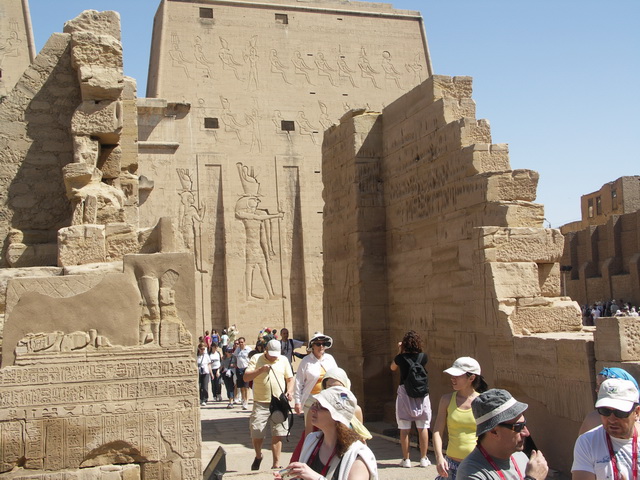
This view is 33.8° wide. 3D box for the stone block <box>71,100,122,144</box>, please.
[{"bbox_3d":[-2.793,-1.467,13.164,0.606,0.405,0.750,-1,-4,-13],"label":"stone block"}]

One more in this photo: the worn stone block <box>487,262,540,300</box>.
[{"bbox_3d":[2.531,0.561,14.316,0.698,0.478,0.650,-1,-4,-13],"label":"worn stone block"}]

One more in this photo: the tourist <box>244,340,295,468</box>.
[{"bbox_3d":[-0.652,2.123,13.600,0.640,1.690,0.520,-2,-4,5],"label":"tourist"}]

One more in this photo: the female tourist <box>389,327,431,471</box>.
[{"bbox_3d":[1.125,1.983,13.100,0.470,1.690,0.500,-1,-5,-18],"label":"female tourist"}]

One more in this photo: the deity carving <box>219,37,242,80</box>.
[{"bbox_3d":[-8.614,-17.469,101.704,2.366,4.534,0.220,0,-9,-21],"label":"deity carving"}]

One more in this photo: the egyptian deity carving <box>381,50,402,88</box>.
[{"bbox_3d":[7.349,-17.413,107.939,2.442,4.169,0.220,0,-9,-21],"label":"egyptian deity carving"}]

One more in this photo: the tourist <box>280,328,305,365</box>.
[{"bbox_3d":[-0.538,2.651,20.942,0.680,1.780,0.420,-1,-4,-7],"label":"tourist"}]

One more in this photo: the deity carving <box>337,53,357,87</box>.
[{"bbox_3d":[2.847,-17.416,108.120,2.419,3.774,0.200,0,-8,-22],"label":"deity carving"}]

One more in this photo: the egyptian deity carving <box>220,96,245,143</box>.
[{"bbox_3d":[-8.341,-11.472,100.747,2.342,4.643,0.220,0,-9,-21],"label":"egyptian deity carving"}]

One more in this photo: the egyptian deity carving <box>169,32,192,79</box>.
[{"bbox_3d":[-13.370,-17.683,101.547,2.427,4.596,0.200,0,-8,-22],"label":"egyptian deity carving"}]

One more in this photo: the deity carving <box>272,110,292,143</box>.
[{"bbox_3d":[-3.693,-11.204,104.486,2.169,3.360,0.200,0,-8,-22],"label":"deity carving"}]

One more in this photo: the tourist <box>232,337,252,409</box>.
[{"bbox_3d":[-1.866,3.224,25.543,0.520,1.740,0.420,-2,-4,-3],"label":"tourist"}]

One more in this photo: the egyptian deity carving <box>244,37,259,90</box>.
[{"bbox_3d":[-6.677,-17.459,104.242,1.463,5.536,0.200,0,-8,-22],"label":"egyptian deity carving"}]

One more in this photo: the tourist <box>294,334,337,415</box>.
[{"bbox_3d":[-0.033,2.061,13.700,0.580,1.690,0.420,-1,-4,-11],"label":"tourist"}]

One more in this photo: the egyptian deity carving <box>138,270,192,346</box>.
[{"bbox_3d":[-1.613,0.715,11.000,0.580,0.790,0.120,-1,-4,-15],"label":"egyptian deity carving"}]

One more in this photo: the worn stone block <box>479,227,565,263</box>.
[{"bbox_3d":[2.757,0.088,14.949,1.120,0.490,0.620,-1,-4,-15],"label":"worn stone block"}]

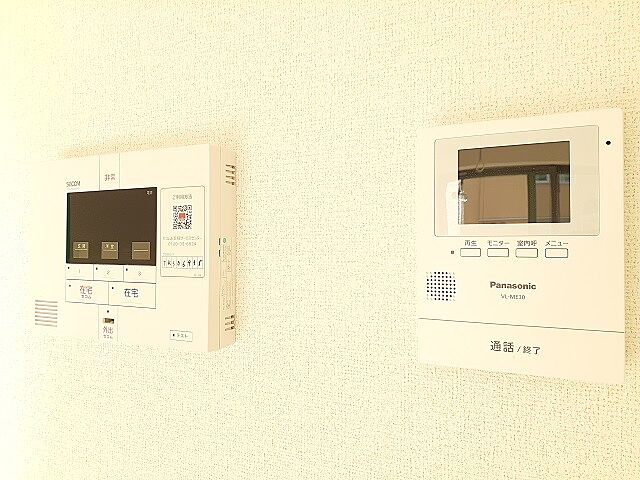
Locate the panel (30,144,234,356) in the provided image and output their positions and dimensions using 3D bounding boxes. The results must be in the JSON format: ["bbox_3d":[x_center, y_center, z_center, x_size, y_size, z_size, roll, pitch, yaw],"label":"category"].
[{"bbox_3d":[-0.191,0.008,0.493,0.232,0.177,0.041,0,-1,25],"label":"panel"}]

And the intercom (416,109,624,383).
[{"bbox_3d":[0.135,0.004,0.348,0.128,0.171,0.024,0,-1,25],"label":"intercom"}]

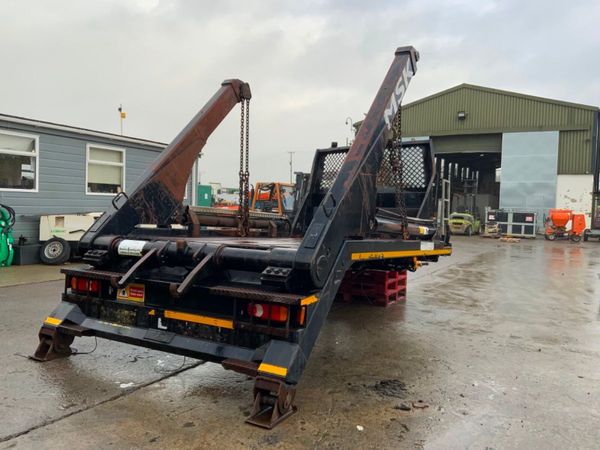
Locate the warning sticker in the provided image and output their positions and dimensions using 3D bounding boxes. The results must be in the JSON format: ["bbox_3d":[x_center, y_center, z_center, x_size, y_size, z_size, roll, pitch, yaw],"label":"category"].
[{"bbox_3d":[-1.424,0.577,4.236,0.325,0.150,0.010,2,-1,30],"label":"warning sticker"}]

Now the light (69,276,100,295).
[{"bbox_3d":[-1.915,0.536,4.489,0.330,0.112,0.060,2,-1,30],"label":"light"}]

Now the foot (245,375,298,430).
[{"bbox_3d":[-0.176,1.126,3.274,0.188,0.240,0.330,3,3,30],"label":"foot"}]

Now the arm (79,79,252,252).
[{"bbox_3d":[-1.327,-0.677,5.774,0.220,0.690,3.240,2,46,30],"label":"arm"}]

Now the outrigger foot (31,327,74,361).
[{"bbox_3d":[-2.149,1.020,4.399,0.188,0.240,0.330,3,3,30],"label":"outrigger foot"}]

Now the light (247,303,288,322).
[{"bbox_3d":[-0.224,0.613,3.522,0.330,0.112,0.060,2,-1,30],"label":"light"}]

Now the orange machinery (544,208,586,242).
[{"bbox_3d":[11.828,-0.014,22.421,1.550,1.420,0.950,2,3,17],"label":"orange machinery"}]

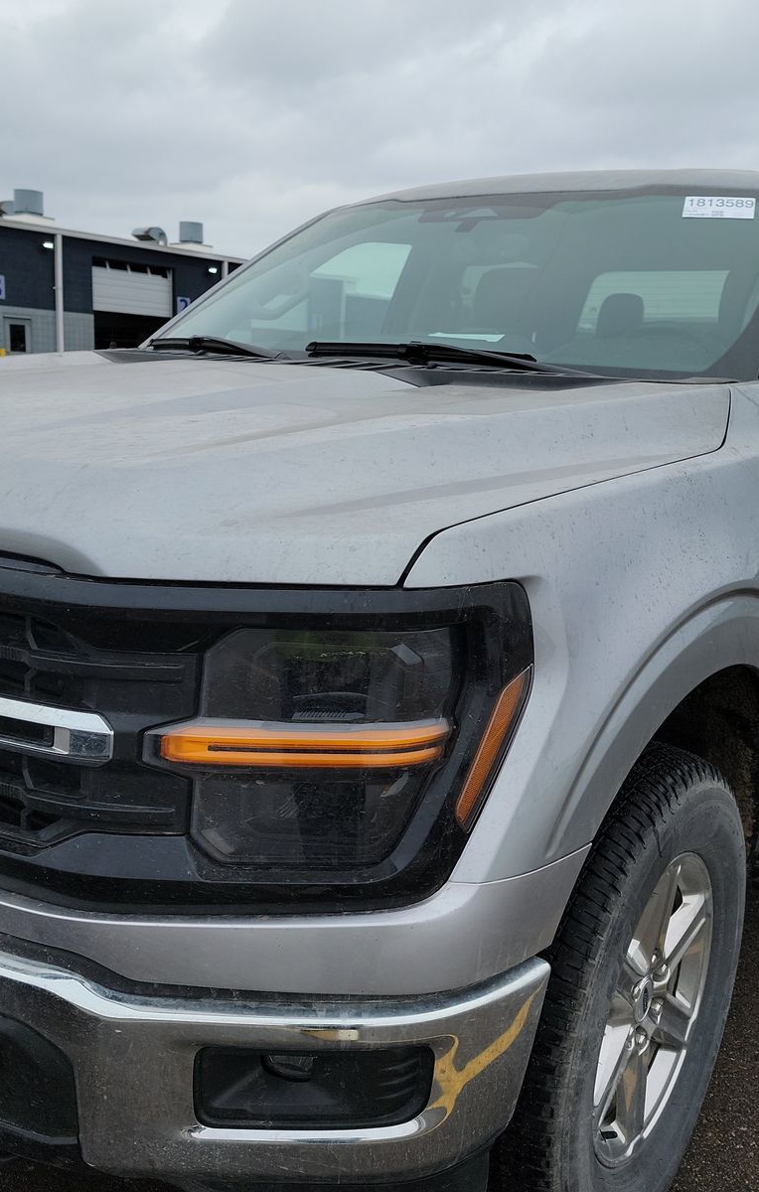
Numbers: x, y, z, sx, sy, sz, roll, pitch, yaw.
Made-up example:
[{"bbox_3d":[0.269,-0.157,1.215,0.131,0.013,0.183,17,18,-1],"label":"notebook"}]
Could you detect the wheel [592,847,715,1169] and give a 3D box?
[{"bbox_3d":[0.368,0.636,1.800,0.200,0.492,0.492,10,14,35],"label":"wheel"}]

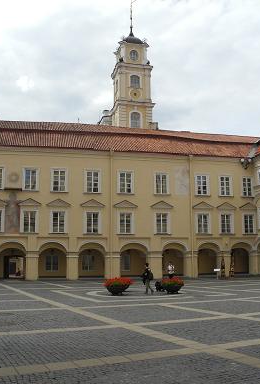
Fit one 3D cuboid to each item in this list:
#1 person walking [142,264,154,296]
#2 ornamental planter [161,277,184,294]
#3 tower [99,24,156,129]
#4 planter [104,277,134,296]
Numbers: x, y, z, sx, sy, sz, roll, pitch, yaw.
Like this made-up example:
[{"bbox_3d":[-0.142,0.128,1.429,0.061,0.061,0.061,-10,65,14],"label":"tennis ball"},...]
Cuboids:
[{"bbox_3d":[1.014,4.913,23.548,0.650,1.750,0.550,-1,-10,6],"label":"person walking"},{"bbox_3d":[2.410,5.279,23.584,1.320,1.000,1.320,0,-10,0],"label":"ornamental planter"},{"bbox_3d":[0.387,-7.464,64.184,7.000,40.000,7.000,2,-10,-11],"label":"tower"},{"bbox_3d":[-0.583,5.195,22.989,1.600,1.050,1.600,0,-10,0],"label":"planter"}]

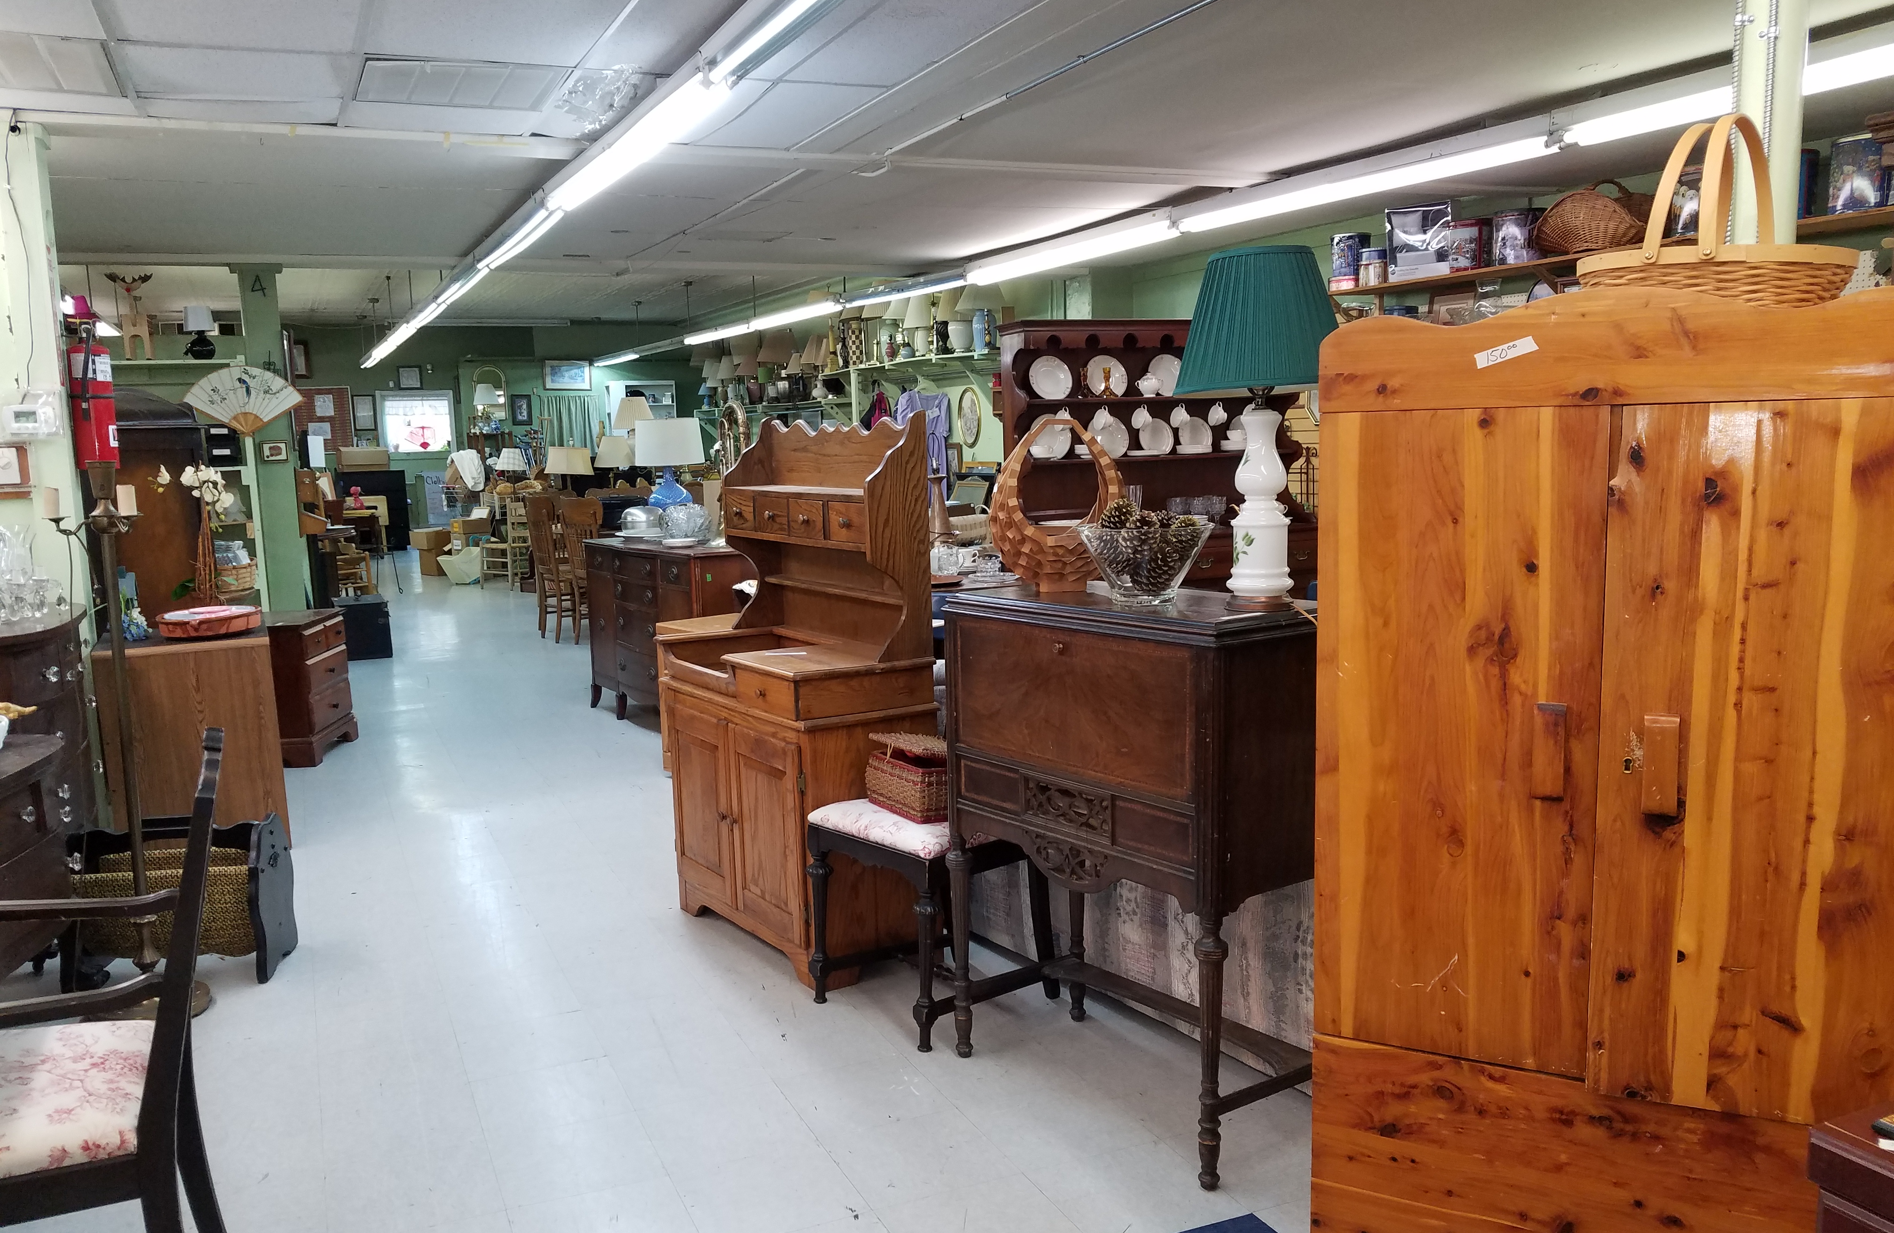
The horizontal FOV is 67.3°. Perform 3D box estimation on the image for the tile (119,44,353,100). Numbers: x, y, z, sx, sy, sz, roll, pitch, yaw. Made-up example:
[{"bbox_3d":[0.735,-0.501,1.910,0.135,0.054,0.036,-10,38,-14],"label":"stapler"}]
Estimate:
[{"bbox_3d":[-2.132,-1.646,4.292,0.605,0.020,0.640,-5,8,-24],"label":"tile"}]

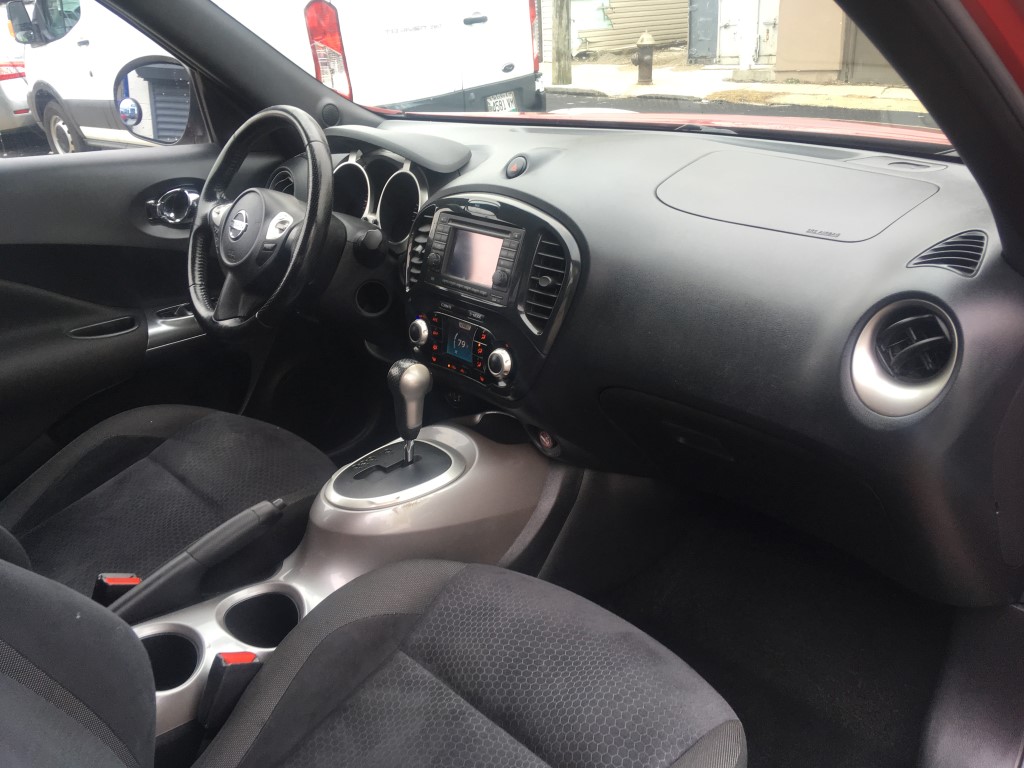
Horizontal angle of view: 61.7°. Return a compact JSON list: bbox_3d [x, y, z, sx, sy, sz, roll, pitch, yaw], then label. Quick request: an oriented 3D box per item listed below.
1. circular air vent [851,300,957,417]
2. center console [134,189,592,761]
[{"bbox_3d":[0.398,-0.027,0.856,0.045,0.120,0.108,-3,20,-37],"label":"circular air vent"},{"bbox_3d":[-0.256,0.105,1.066,0.350,0.600,0.680,21,30,40],"label":"center console"}]

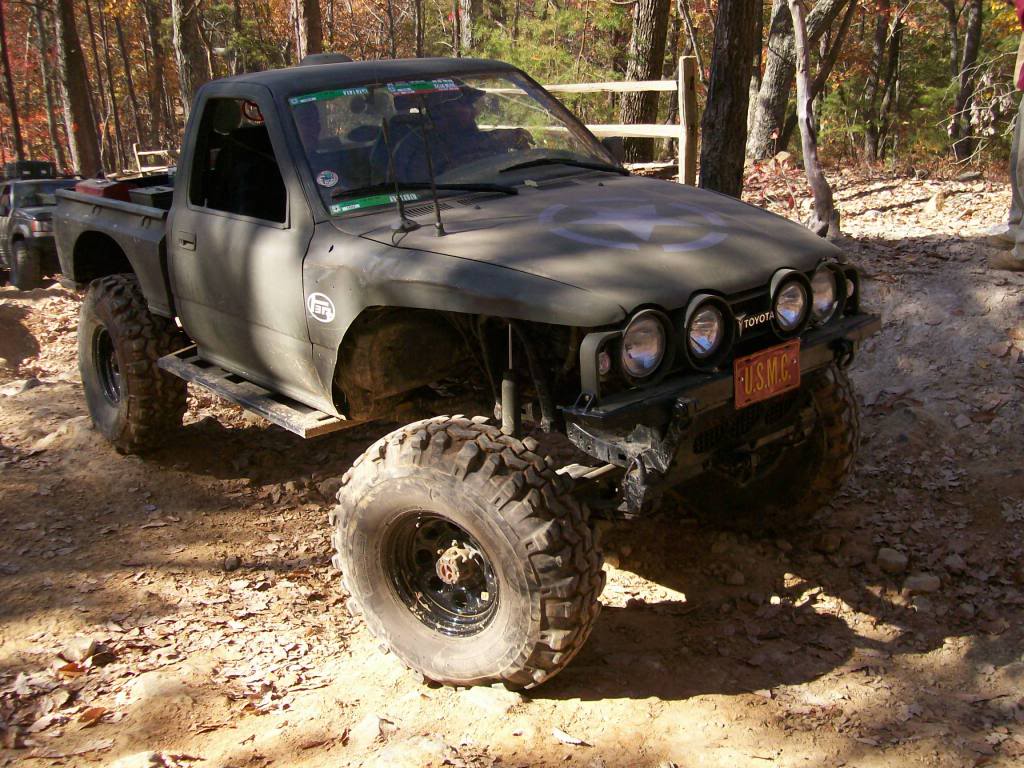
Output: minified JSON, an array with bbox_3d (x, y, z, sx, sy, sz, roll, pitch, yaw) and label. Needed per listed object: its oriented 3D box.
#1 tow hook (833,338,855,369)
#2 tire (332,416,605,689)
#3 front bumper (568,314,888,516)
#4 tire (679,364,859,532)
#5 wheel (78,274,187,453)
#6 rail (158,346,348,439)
[{"bbox_3d":[1.067,-0.099,3.438,0.050,0.090,0.070,-18,23,-36],"label":"tow hook"},{"bbox_3d":[-0.153,0.522,3.203,0.860,0.860,0.285,9,24,31],"label":"tire"},{"bbox_3d":[0.680,0.041,3.315,1.380,0.310,0.250,-18,23,-36],"label":"front bumper"},{"bbox_3d":[0.915,0.153,4.180,0.860,0.860,0.285,14,25,41],"label":"tire"},{"bbox_3d":[-1.854,-0.103,5.192,0.285,0.860,0.860,-11,20,-38],"label":"wheel"},{"bbox_3d":[-1.036,0.016,4.215,0.230,0.055,1.320,-18,23,-36],"label":"rail"}]

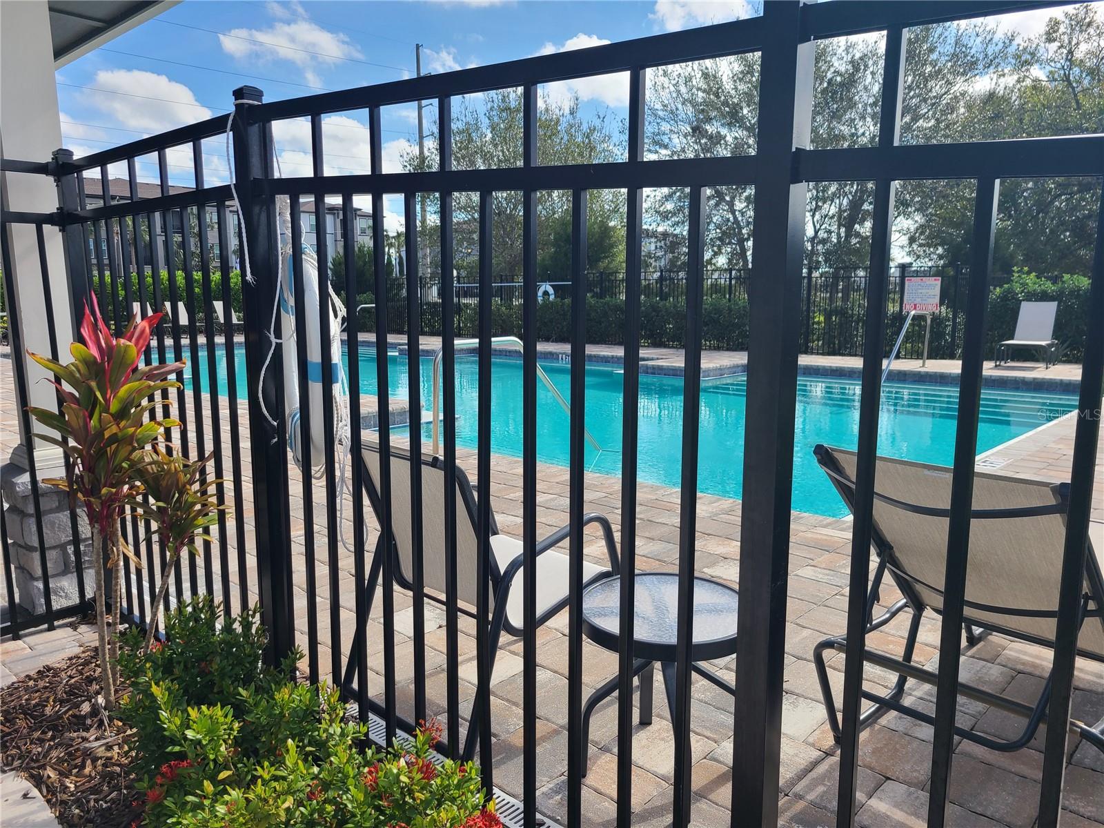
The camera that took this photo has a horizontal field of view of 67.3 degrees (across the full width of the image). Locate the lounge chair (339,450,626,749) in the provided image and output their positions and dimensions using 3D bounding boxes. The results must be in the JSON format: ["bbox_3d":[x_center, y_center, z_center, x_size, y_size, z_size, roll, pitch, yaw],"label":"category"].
[{"bbox_3d":[-0.228,0.473,2.699,0.620,0.860,0.760,8,12,42],"label":"lounge chair"}]

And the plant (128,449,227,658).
[{"bbox_3d":[-1.300,0.494,2.872,0.350,0.760,0.330,-4,9,-24],"label":"plant"}]

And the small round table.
[{"bbox_3d":[0.308,0.745,2.263,0.510,0.460,0.510,0,9,0],"label":"small round table"}]

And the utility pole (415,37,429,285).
[{"bbox_3d":[-7.010,-12.672,45.077,0.400,14.040,0.400,0,9,0],"label":"utility pole"}]

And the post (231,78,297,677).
[{"bbox_3d":[-0.852,0.001,2.459,0.060,1.860,0.060,8,12,42],"label":"post"}]

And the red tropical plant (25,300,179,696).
[{"bbox_3d":[-1.373,0.279,2.549,0.450,1.280,0.430,-4,10,-28],"label":"red tropical plant"}]

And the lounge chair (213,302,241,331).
[{"bbox_3d":[-8.620,-2.644,22.544,1.650,0.980,0.640,8,12,41],"label":"lounge chair"}]

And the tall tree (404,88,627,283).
[{"bbox_3d":[-1.421,-8.015,32.129,8.400,8.780,7.500,0,9,0],"label":"tall tree"}]

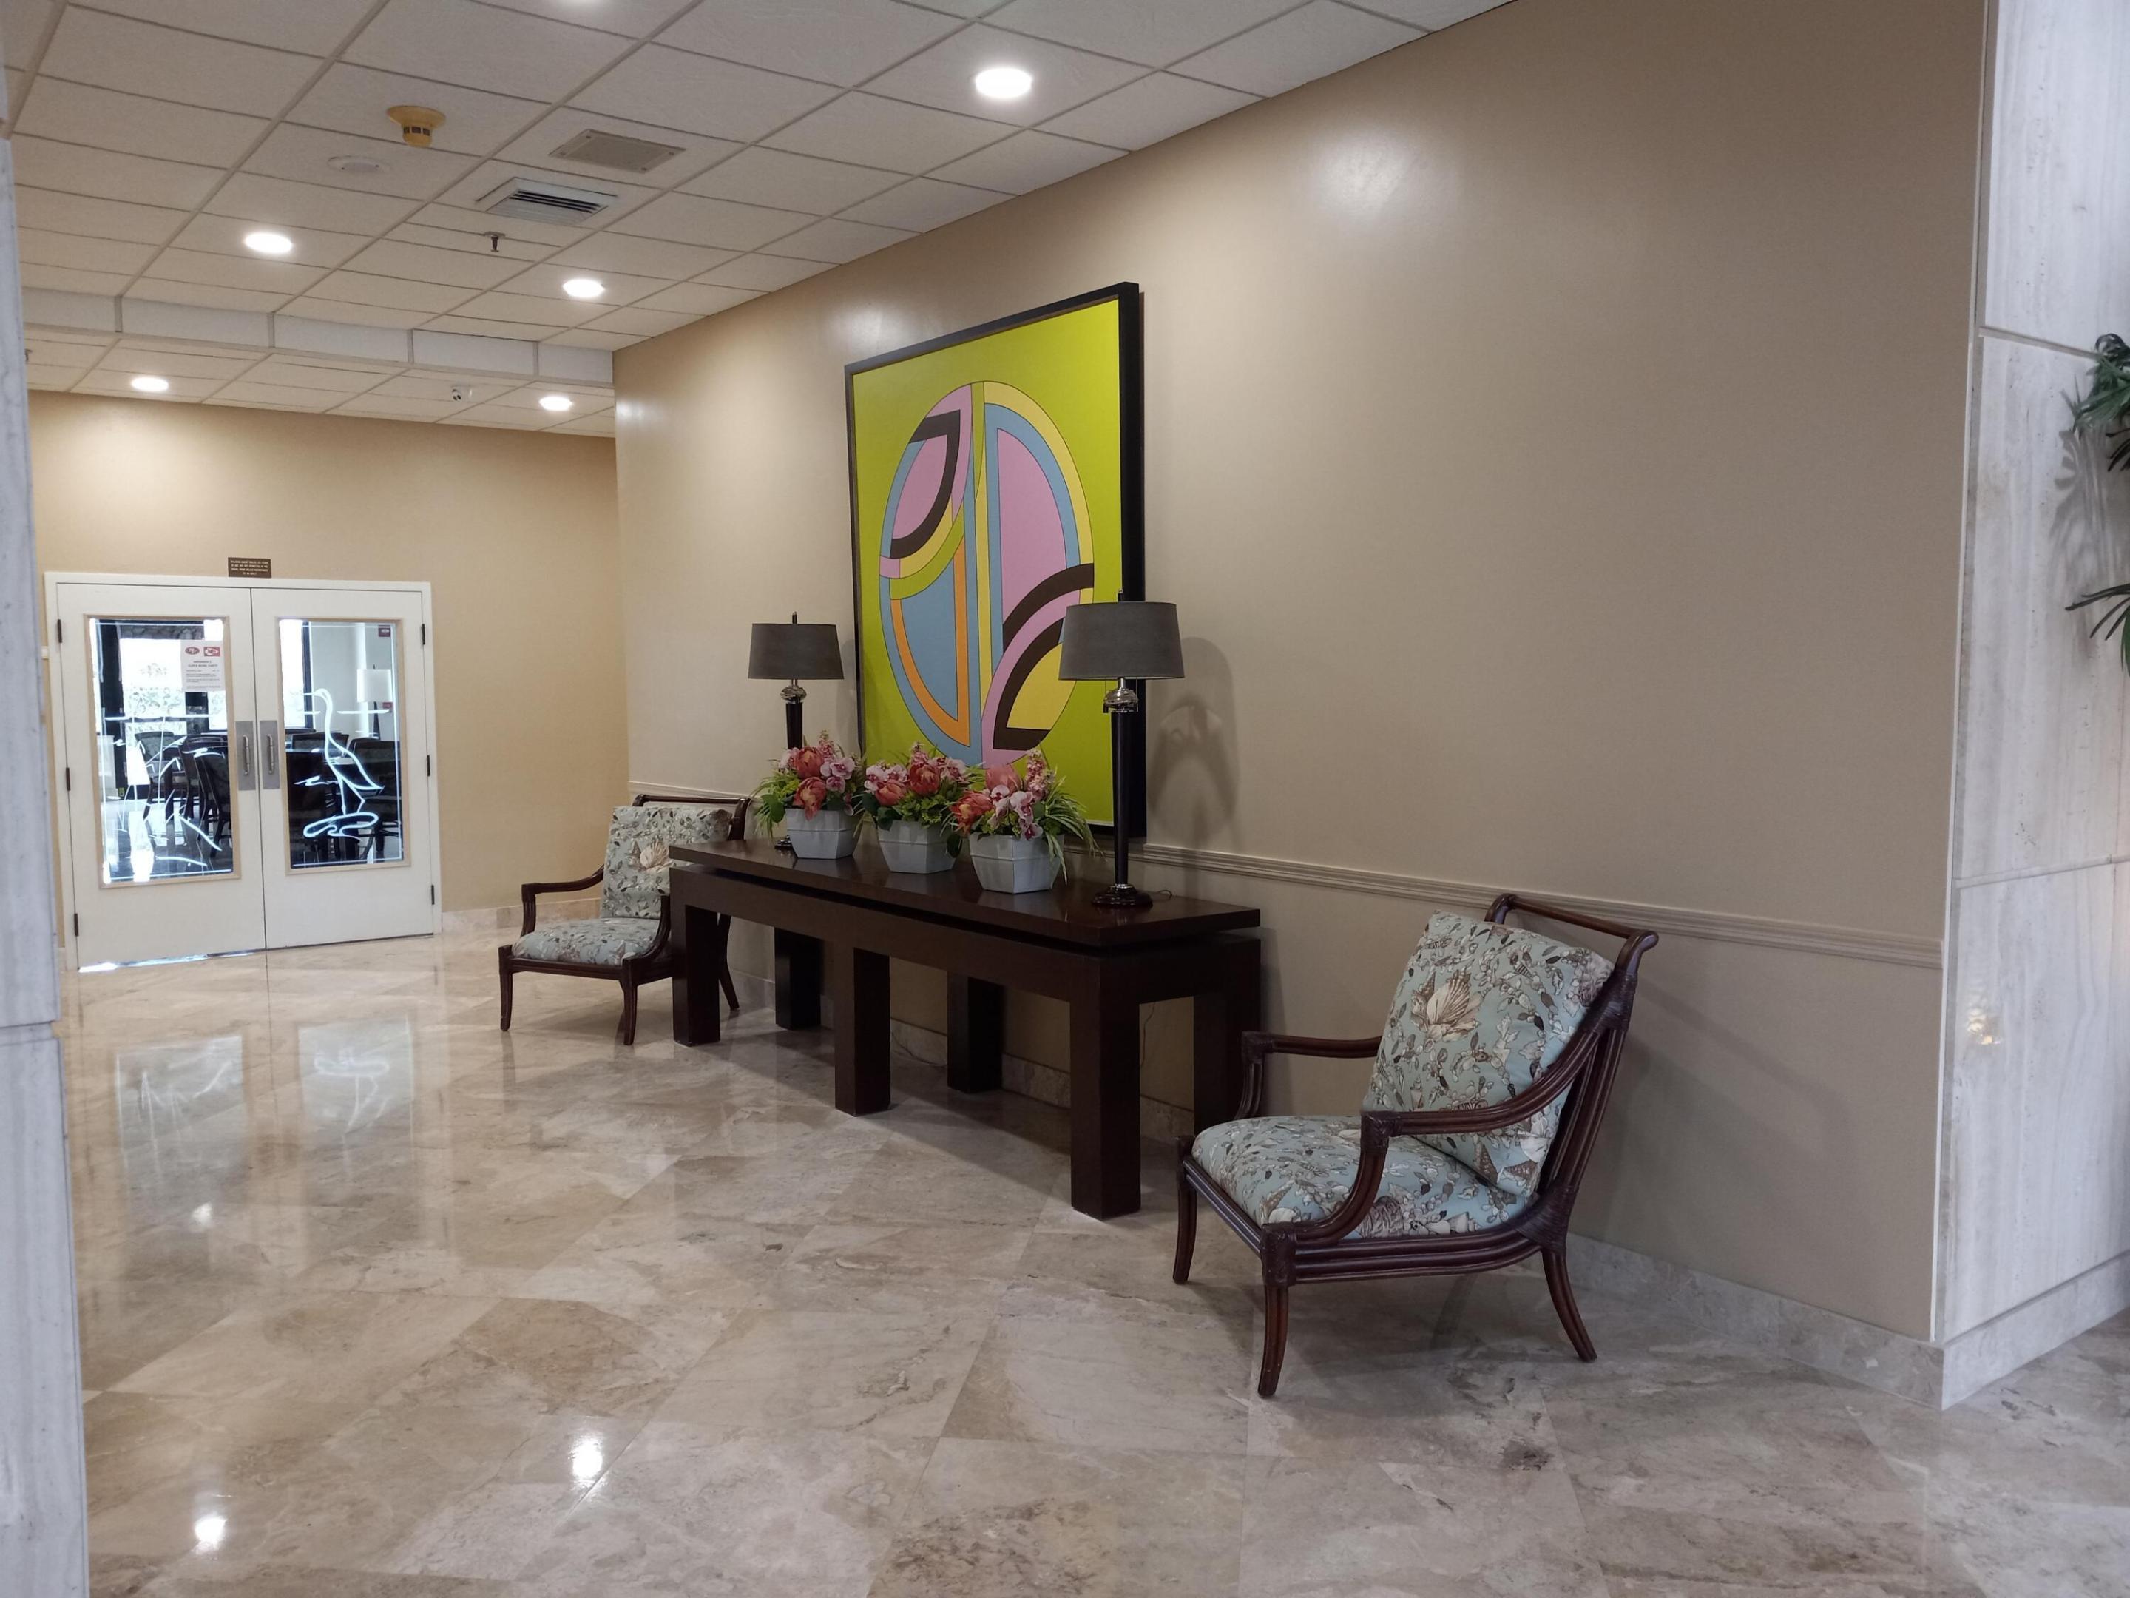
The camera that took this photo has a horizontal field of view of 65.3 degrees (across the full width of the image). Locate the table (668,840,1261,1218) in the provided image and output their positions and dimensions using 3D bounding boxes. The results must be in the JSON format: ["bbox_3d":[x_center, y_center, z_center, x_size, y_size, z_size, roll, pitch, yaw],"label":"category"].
[{"bbox_3d":[-0.518,0.669,5.942,0.614,0.815,2.844,-4,6,-37],"label":"table"}]

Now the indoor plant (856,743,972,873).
[{"bbox_3d":[-0.544,0.032,5.985,0.350,0.459,0.370,-4,6,-37],"label":"indoor plant"}]

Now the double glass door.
[{"bbox_3d":[-4.432,-0.172,9.133,1.892,2.034,0.101,-4,6,-37],"label":"double glass door"}]

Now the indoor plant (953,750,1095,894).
[{"bbox_3d":[-0.140,0.074,5.443,0.380,0.448,0.410,-4,6,-37],"label":"indoor plant"}]

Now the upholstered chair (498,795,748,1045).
[{"bbox_3d":[-1.956,0.500,7.477,0.720,0.965,0.945,2,5,24],"label":"upholstered chair"}]

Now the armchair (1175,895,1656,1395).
[{"bbox_3d":[0.796,0.764,3.963,0.945,0.965,0.720,-1,5,-12],"label":"armchair"}]

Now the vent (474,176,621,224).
[{"bbox_3d":[-1.795,-2.057,5.767,0.374,0.045,0.395,-4,6,-37],"label":"vent"}]

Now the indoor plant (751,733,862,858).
[{"bbox_3d":[-0.997,-0.015,6.419,0.375,0.478,0.396,-4,6,-37],"label":"indoor plant"}]

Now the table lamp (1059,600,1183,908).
[{"bbox_3d":[0.174,-0.154,5.071,0.390,0.950,0.390,0,5,0],"label":"table lamp"}]

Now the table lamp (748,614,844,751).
[{"bbox_3d":[-1.128,-0.277,6.901,0.390,0.950,0.390,-4,6,-37],"label":"table lamp"}]

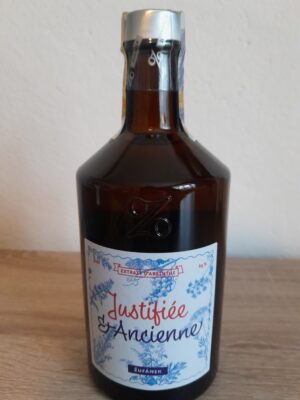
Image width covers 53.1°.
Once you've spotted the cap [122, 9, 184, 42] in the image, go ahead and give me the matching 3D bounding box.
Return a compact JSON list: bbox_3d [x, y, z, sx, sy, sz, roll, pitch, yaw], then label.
[{"bbox_3d":[0.002,-0.086,0.153,0.029,0.012,0.029,0,15,0],"label":"cap"}]

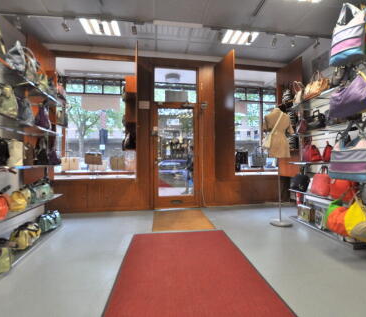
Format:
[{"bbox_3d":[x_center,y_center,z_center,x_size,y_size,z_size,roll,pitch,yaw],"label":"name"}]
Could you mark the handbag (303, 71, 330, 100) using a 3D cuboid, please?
[{"bbox_3d":[1.761,-0.957,2.632,0.140,0.280,0.320,0,-1,-3],"label":"handbag"}]

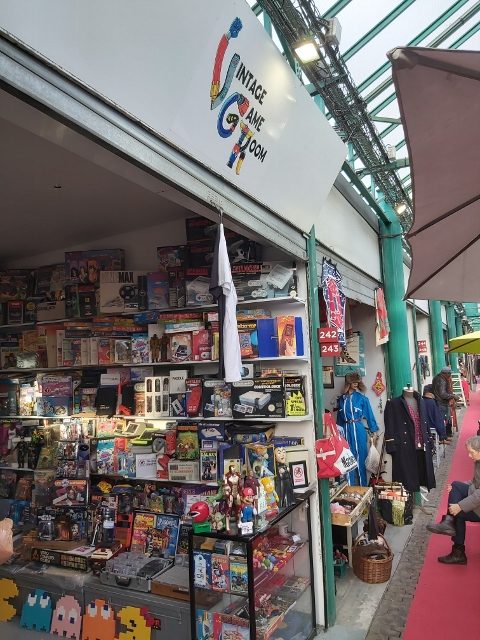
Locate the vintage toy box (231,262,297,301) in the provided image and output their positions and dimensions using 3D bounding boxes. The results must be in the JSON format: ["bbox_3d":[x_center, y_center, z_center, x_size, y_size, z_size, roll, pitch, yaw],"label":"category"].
[{"bbox_3d":[0.184,-0.264,3.442,0.450,0.250,0.115,-5,-6,27],"label":"vintage toy box"}]

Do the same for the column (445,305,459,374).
[{"bbox_3d":[7.683,1.233,17.394,0.250,3.800,0.250,-5,-6,26],"label":"column"}]

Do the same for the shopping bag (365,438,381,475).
[{"bbox_3d":[1.521,1.564,5.520,0.160,0.380,0.090,-5,-6,26],"label":"shopping bag"}]

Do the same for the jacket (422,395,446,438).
[{"bbox_3d":[2.716,1.365,6.800,0.370,0.610,0.420,-2,-6,-3],"label":"jacket"}]

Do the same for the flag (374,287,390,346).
[{"bbox_3d":[1.671,-0.032,5.628,0.070,0.680,0.380,-6,-7,36],"label":"flag"}]

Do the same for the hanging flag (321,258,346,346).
[{"bbox_3d":[0.736,-0.138,3.727,0.060,0.650,0.480,-5,-6,27],"label":"hanging flag"}]

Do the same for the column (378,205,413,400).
[{"bbox_3d":[1.979,0.345,5.954,0.250,3.800,0.250,-5,-6,27],"label":"column"}]

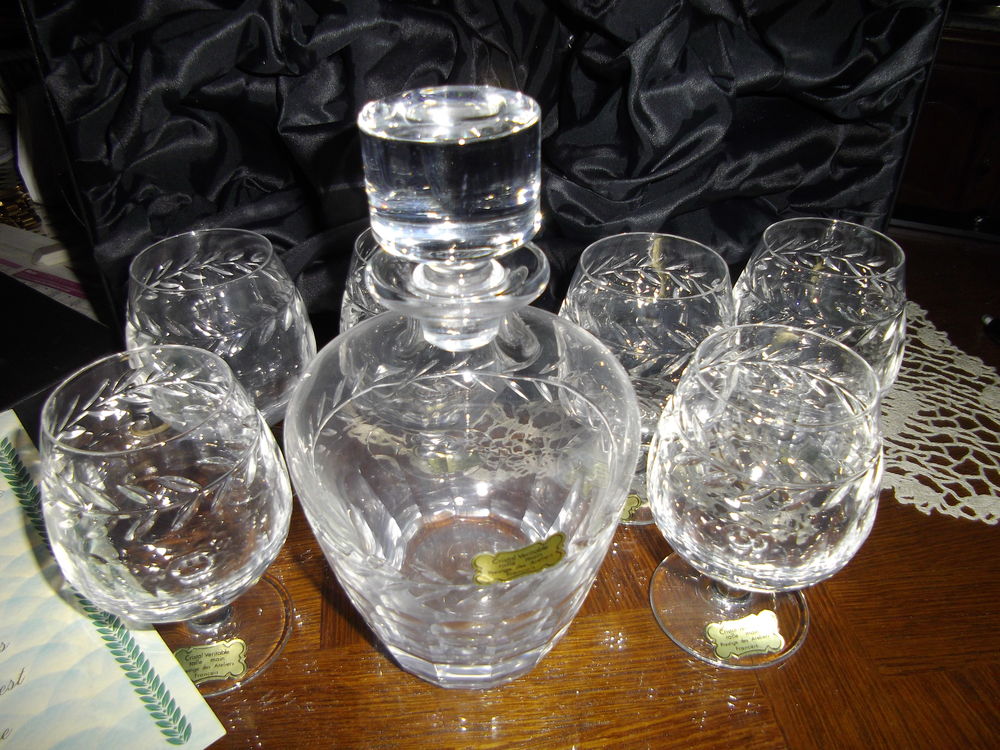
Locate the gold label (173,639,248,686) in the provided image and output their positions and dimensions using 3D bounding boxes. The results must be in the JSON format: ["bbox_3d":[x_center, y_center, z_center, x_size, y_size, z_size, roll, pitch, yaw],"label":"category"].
[{"bbox_3d":[-0.116,0.115,0.310,0.030,0.001,0.017,-7,44,-9],"label":"gold label"}]

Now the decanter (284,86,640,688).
[{"bbox_3d":[-0.013,0.014,0.276,0.125,0.213,0.125,0,35,0],"label":"decanter"}]

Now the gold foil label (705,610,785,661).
[{"bbox_3d":[0.101,0.107,0.320,0.030,0.001,0.018,-7,44,-8],"label":"gold foil label"}]

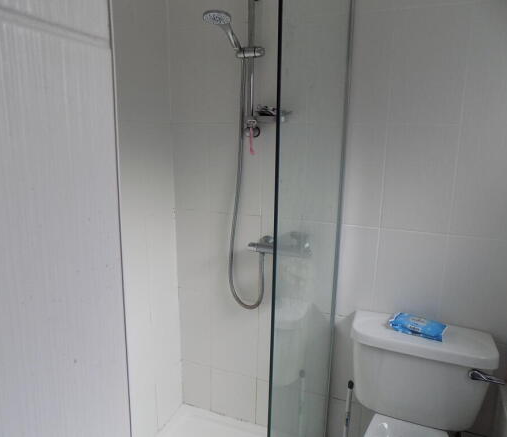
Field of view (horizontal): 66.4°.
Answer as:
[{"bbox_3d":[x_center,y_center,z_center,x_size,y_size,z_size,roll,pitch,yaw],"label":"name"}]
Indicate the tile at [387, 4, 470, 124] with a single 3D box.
[{"bbox_3d":[0.629,-0.538,1.386,0.248,0.397,0.010,5,12,20],"label":"tile"}]

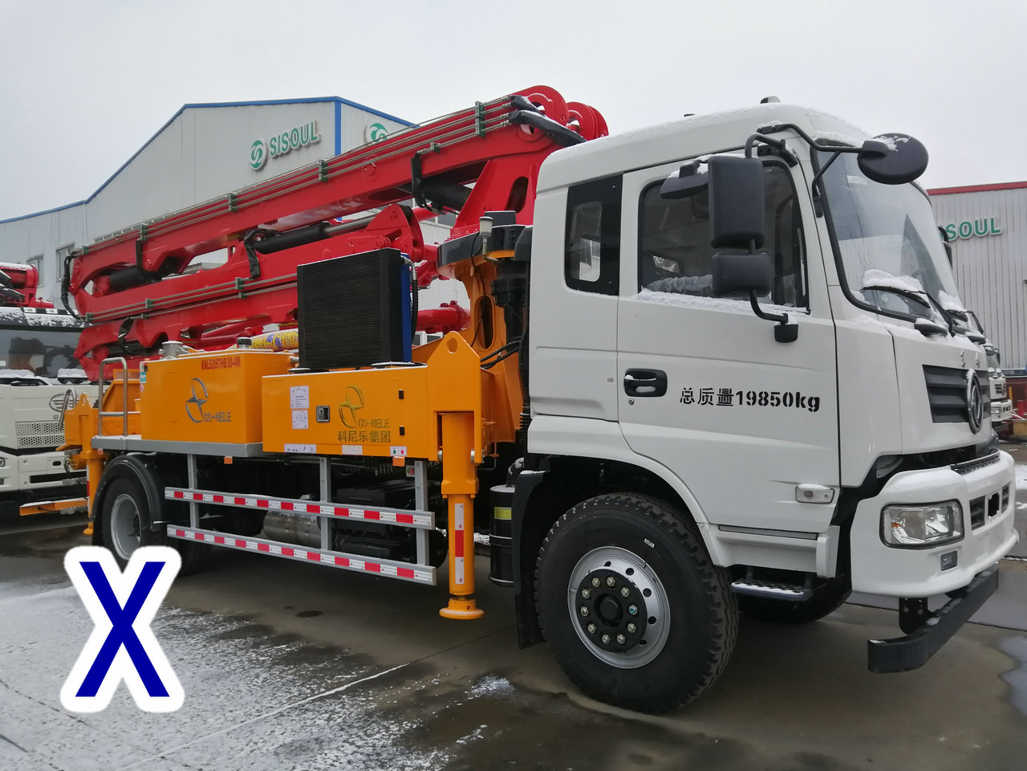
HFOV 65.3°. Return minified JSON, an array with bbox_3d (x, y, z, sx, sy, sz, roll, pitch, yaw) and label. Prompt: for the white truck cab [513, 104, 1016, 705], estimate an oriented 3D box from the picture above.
[{"bbox_3d":[1.564,0.082,4.542,2.069,2.817,2.423,-2,-1,40],"label":"white truck cab"}]

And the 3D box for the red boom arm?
[{"bbox_3d":[-2.417,-1.041,7.786,7.732,1.675,0.837,-2,-1,40],"label":"red boom arm"}]

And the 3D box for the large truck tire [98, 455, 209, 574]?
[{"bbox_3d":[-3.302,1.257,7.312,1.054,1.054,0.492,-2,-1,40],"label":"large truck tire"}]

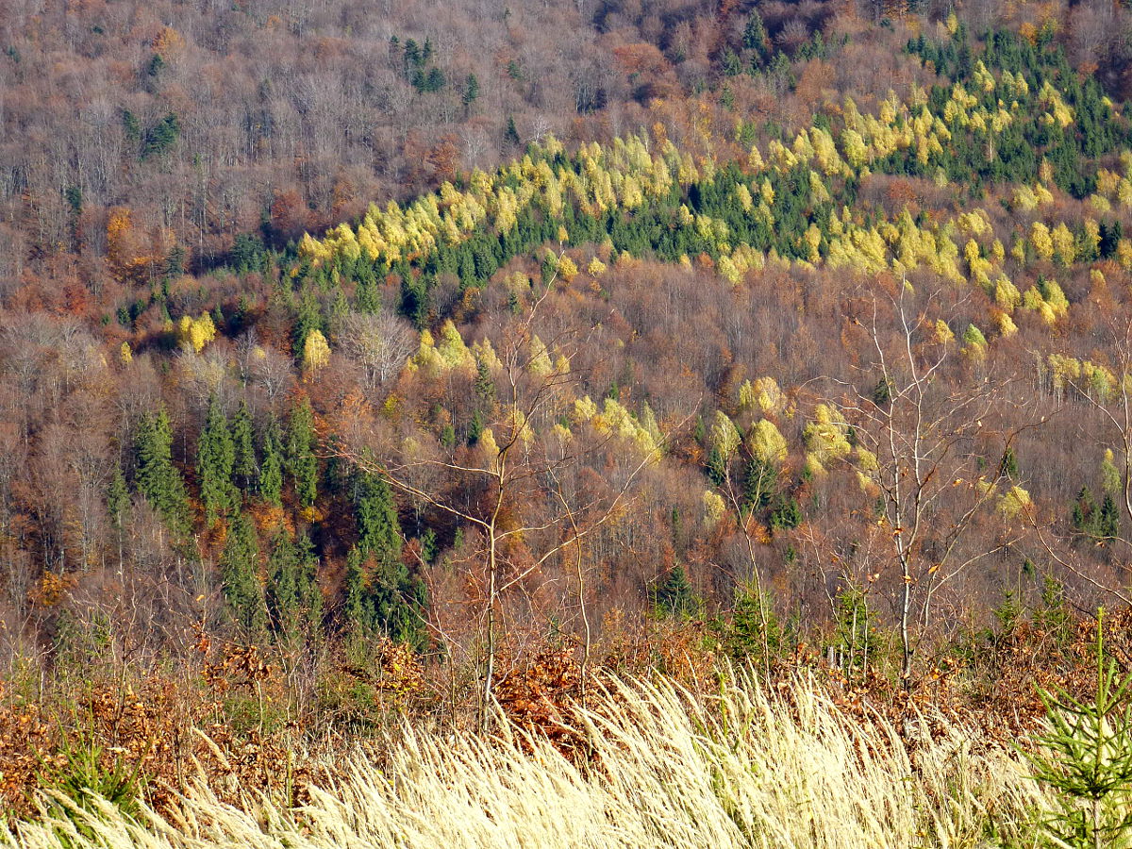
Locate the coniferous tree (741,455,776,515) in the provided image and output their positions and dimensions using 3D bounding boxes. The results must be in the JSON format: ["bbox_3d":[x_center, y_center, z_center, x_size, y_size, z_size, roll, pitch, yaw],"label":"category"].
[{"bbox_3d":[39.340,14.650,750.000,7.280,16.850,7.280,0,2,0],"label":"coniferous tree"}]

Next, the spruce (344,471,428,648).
[{"bbox_3d":[-27.720,22.120,570.000,10.910,30.120,10.910,0,2,0],"label":"spruce"}]

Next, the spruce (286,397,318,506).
[{"bbox_3d":[-45.830,7.030,640.000,5.550,23.690,5.550,0,2,0],"label":"spruce"}]

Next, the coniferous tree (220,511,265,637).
[{"bbox_3d":[-49.540,24.590,565.000,6.630,23.080,6.630,0,2,0],"label":"coniferous tree"}]

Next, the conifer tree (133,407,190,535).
[{"bbox_3d":[-66.880,9.030,610.000,8.100,24.140,8.100,0,2,0],"label":"conifer tree"}]

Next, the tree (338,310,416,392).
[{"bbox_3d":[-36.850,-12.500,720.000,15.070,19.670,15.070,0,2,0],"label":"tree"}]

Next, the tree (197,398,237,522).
[{"bbox_3d":[-58.480,7.440,620.000,6.960,24.850,6.960,0,2,0],"label":"tree"}]

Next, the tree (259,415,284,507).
[{"bbox_3d":[-51.060,8.410,640.000,4.410,19.930,4.410,0,2,0],"label":"tree"}]

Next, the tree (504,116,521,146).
[{"bbox_3d":[-18.030,-96.850,1250.000,5.740,15.320,5.740,0,2,0],"label":"tree"}]

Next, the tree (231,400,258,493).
[{"bbox_3d":[-56.670,7.050,650.000,4.980,22.570,4.980,0,2,0],"label":"tree"}]

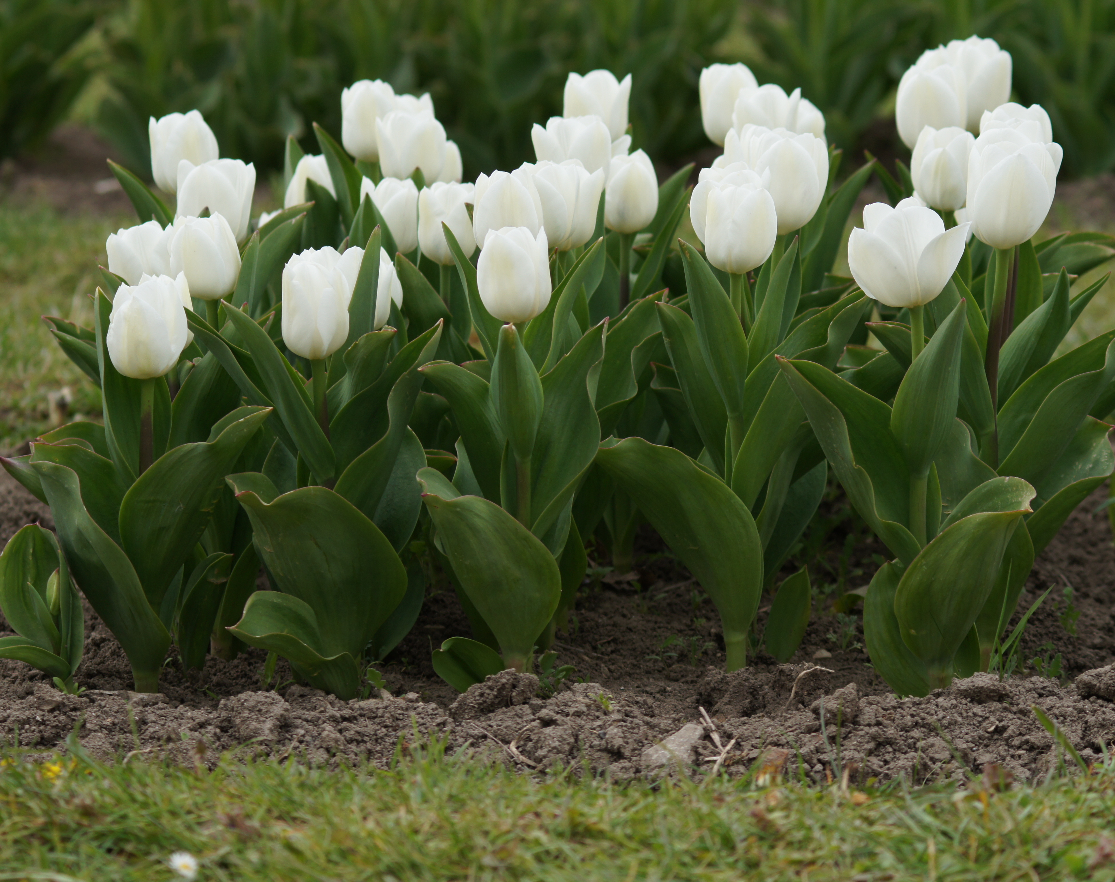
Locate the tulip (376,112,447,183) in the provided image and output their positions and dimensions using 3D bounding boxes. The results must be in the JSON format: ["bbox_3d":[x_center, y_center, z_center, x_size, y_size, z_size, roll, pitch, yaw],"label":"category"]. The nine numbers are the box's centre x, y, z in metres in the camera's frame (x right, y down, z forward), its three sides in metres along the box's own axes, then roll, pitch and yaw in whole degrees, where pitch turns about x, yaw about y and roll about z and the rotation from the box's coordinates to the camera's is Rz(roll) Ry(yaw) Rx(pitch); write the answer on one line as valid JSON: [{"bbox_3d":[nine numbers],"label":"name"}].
[{"bbox_3d":[-0.114,-0.228,4.290,0.057,0.060,0.055,0,16,0],"label":"tulip"}]

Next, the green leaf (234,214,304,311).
[{"bbox_3d":[-0.236,-0.141,4.500,0.057,0.085,0.040,0,10,0],"label":"green leaf"}]

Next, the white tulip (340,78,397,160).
[{"bbox_3d":[-0.170,-0.290,5.000,0.053,0.073,0.054,0,10,0],"label":"white tulip"}]

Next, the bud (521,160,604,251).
[{"bbox_3d":[0.004,-0.172,4.020,0.060,0.066,0.058,0,12,0],"label":"bud"}]

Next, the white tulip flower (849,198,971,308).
[{"bbox_3d":[0.267,-0.142,4.180,0.094,0.079,0.085,0,10,0],"label":"white tulip flower"}]

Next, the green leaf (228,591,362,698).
[{"bbox_3d":[-0.183,0.142,3.843,0.093,0.074,0.060,0,13,0],"label":"green leaf"}]

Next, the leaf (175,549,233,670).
[{"bbox_3d":[-0.263,0.127,4.110,0.037,0.088,0.030,12,11,-2],"label":"leaf"}]

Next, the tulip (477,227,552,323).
[{"bbox_3d":[-0.029,-0.113,3.750,0.050,0.065,0.048,0,12,0],"label":"tulip"}]

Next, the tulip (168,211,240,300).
[{"bbox_3d":[-0.257,-0.135,4.021,0.054,0.063,0.054,0,13,0],"label":"tulip"}]

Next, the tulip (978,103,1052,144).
[{"bbox_3d":[0.336,-0.213,4.050,0.054,0.070,0.054,0,16,0],"label":"tulip"}]

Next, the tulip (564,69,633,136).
[{"bbox_3d":[0.032,-0.258,4.330,0.054,0.069,0.054,0,16,0],"label":"tulip"}]

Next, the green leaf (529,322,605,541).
[{"bbox_3d":[0.006,-0.008,4.090,0.055,0.166,0.045,17,11,-3],"label":"green leaf"}]

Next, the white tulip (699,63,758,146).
[{"bbox_3d":[0.137,-0.268,4.400,0.047,0.068,0.046,0,12,0],"label":"white tulip"}]

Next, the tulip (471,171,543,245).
[{"bbox_3d":[-0.040,-0.184,4.450,0.058,0.068,0.056,0,10,0],"label":"tulip"}]

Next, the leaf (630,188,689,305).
[{"bbox_3d":[0.077,-0.144,4.130,0.023,0.095,0.025,25,12,-6],"label":"leaf"}]

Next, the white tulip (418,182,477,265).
[{"bbox_3d":[-0.093,-0.183,4.650,0.050,0.068,0.050,0,12,0],"label":"white tulip"}]

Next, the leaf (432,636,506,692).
[{"bbox_3d":[-0.060,0.150,3.720,0.048,0.034,0.030,0,12,0],"label":"leaf"}]

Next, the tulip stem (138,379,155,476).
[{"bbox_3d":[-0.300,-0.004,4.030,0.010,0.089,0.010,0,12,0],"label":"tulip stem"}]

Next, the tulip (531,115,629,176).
[{"bbox_3d":[0.013,-0.217,4.200,0.066,0.066,0.064,0,12,0],"label":"tulip"}]

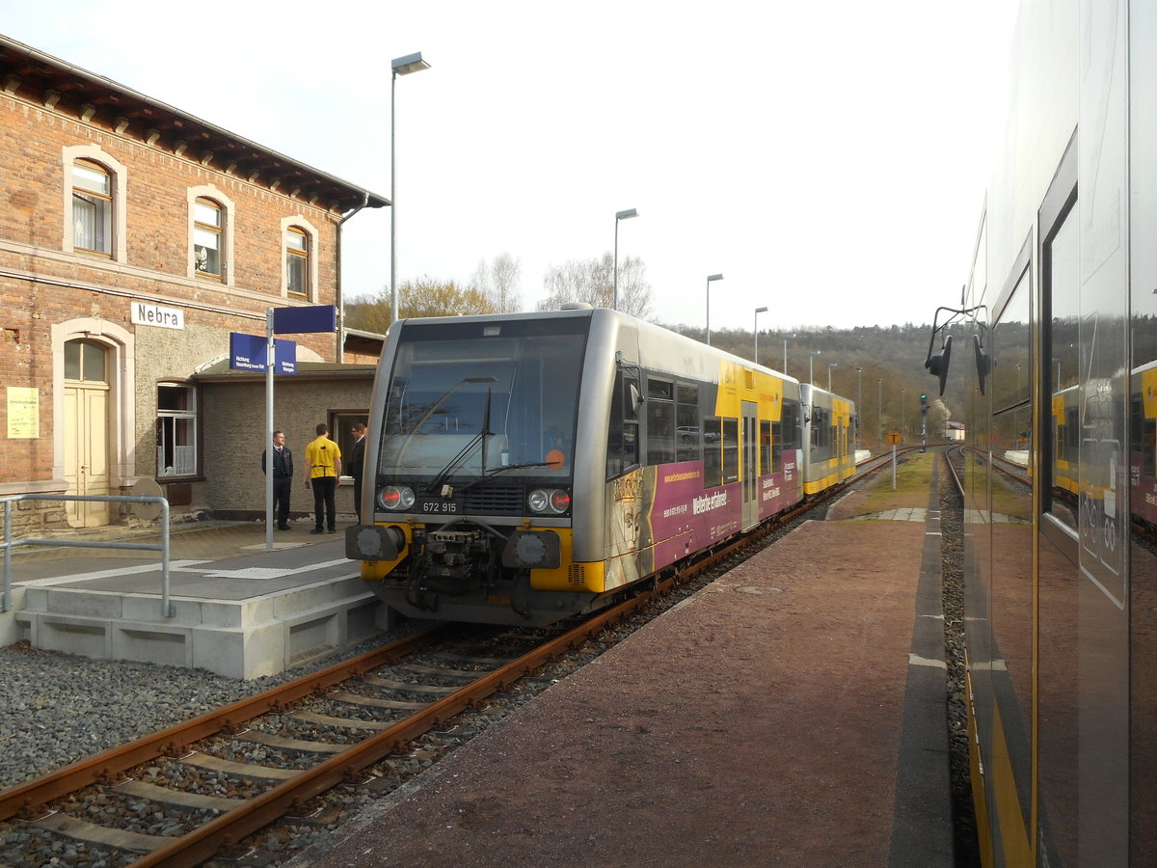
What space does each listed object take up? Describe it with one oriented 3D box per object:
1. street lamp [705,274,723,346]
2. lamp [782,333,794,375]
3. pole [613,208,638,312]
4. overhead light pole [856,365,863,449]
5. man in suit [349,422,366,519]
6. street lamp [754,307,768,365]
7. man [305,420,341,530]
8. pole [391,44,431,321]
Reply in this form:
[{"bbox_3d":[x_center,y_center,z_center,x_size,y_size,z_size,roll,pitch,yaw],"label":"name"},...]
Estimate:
[{"bbox_3d":[5.606,-2.470,39.657,0.640,8.140,0.290,0,0,21],"label":"street lamp"},{"bbox_3d":[13.549,-2.470,61.957,0.640,8.140,0.290,0,0,21],"label":"lamp"},{"bbox_3d":[1.395,-2.470,28.257,0.640,8.140,0.290,0,0,21],"label":"pole"},{"bbox_3d":[34.830,-3.160,120.000,0.750,10.200,0.350,0,0,23],"label":"overhead light pole"},{"bbox_3d":[-3.650,0.710,16.400,0.380,1.790,0.520,0,0,-6],"label":"man in suit"},{"bbox_3d":[9.515,-2.470,50.257,0.640,8.140,0.290,0,0,21],"label":"street lamp"},{"bbox_3d":[-4.180,0.710,15.850,0.590,1.790,0.360,0,0,-6],"label":"man"},{"bbox_3d":[-2.917,-2.470,16.757,0.640,8.140,0.290,0,0,21],"label":"pole"}]

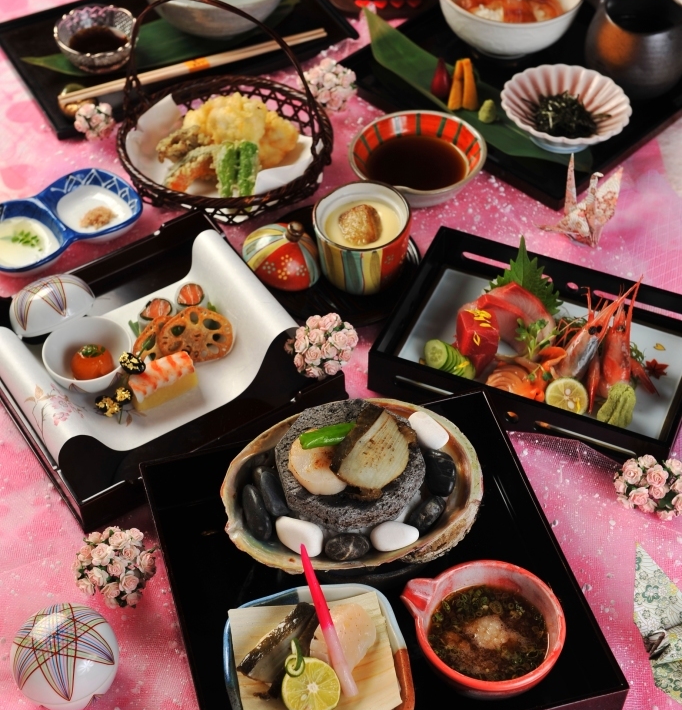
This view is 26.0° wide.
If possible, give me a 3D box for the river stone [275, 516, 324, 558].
[{"bbox_3d":[-0.026,0.115,0.938,0.034,0.017,0.025,34,56,28],"label":"river stone"}]

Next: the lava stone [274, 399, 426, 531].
[{"bbox_3d":[0.006,0.072,0.966,0.098,0.023,0.097,-1,47,0],"label":"lava stone"}]

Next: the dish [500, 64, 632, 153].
[{"bbox_3d":[0.183,-0.194,1.206,0.105,0.032,0.105,0,47,0],"label":"dish"}]

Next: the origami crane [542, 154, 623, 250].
[{"bbox_3d":[0.193,-0.122,1.174,0.066,0.058,0.047,-28,53,-23],"label":"origami crane"}]

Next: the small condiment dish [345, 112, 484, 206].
[{"bbox_3d":[0.061,-0.150,1.175,0.108,0.036,0.110,0,47,0],"label":"small condiment dish"}]

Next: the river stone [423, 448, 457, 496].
[{"bbox_3d":[0.062,0.074,0.931,0.021,0.018,0.031,-1,47,0],"label":"river stone"}]

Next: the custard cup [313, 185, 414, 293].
[{"bbox_3d":[0.015,-0.082,1.085,0.071,0.059,0.071,0,47,0],"label":"custard cup"}]

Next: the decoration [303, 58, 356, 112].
[{"bbox_3d":[-0.011,-0.235,1.288,0.050,0.045,0.050,-1,47,0],"label":"decoration"}]

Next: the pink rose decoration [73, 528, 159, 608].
[{"bbox_3d":[-0.139,0.132,0.910,0.051,0.042,0.051,-1,47,0],"label":"pink rose decoration"}]

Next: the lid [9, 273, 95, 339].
[{"bbox_3d":[-0.215,-0.041,1.080,0.066,0.026,0.066,-20,26,10],"label":"lid"}]

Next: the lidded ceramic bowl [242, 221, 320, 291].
[{"bbox_3d":[-0.040,-0.083,1.120,0.061,0.039,0.061,12,42,-14],"label":"lidded ceramic bowl"}]

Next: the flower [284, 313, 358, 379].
[{"bbox_3d":[-0.013,-0.006,0.997,0.049,0.043,0.048,-1,47,0],"label":"flower"}]

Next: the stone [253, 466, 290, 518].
[{"bbox_3d":[-0.043,0.085,0.925,0.016,0.019,0.035,-20,50,-17],"label":"stone"}]

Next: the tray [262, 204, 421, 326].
[{"bbox_3d":[-0.007,-0.065,1.110,0.136,0.016,0.136,-1,47,0],"label":"tray"}]

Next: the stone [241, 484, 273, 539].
[{"bbox_3d":[-0.054,0.101,0.948,0.018,0.015,0.041,-14,49,-12],"label":"stone"}]

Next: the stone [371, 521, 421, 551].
[{"bbox_3d":[0.033,0.110,0.902,0.030,0.015,0.020,-1,47,0],"label":"stone"}]

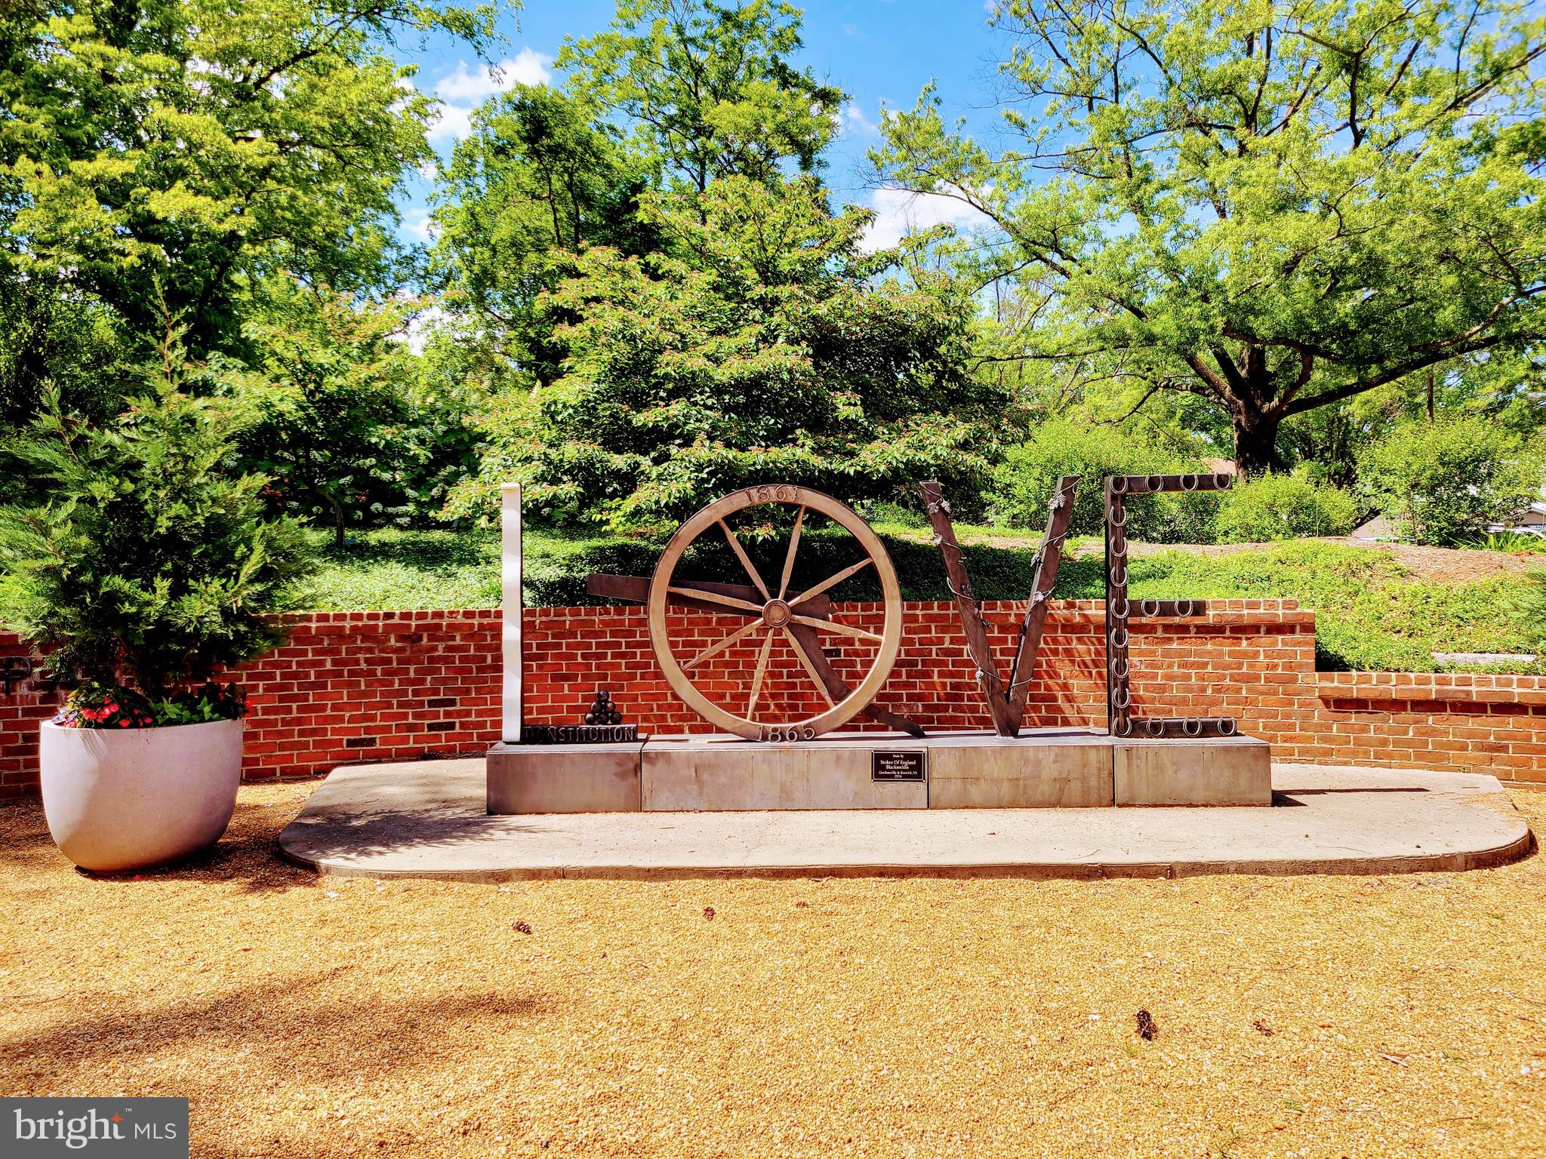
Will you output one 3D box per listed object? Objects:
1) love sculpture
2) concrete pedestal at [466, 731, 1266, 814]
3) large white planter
[{"bbox_3d":[0.575,0.175,6.680,4.080,1.490,0.270,-1,0,1],"label":"love sculpture"},{"bbox_3d":[0.575,1.090,6.630,4.270,0.342,0.640,-1,0,1],"label":"concrete pedestal"},{"bbox_3d":[-3.040,1.026,5.630,0.870,0.660,0.870,-1,0,1],"label":"large white planter"}]

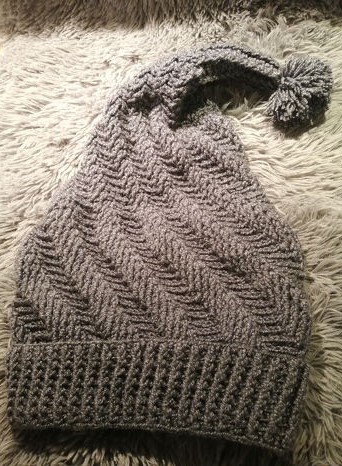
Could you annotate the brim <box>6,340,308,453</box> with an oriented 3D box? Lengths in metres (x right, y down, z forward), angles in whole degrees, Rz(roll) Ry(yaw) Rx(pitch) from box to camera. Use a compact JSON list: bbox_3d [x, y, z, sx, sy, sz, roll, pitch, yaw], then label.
[{"bbox_3d":[-0.015,0.137,0.306,0.258,0.032,0.072,3,62,2],"label":"brim"}]

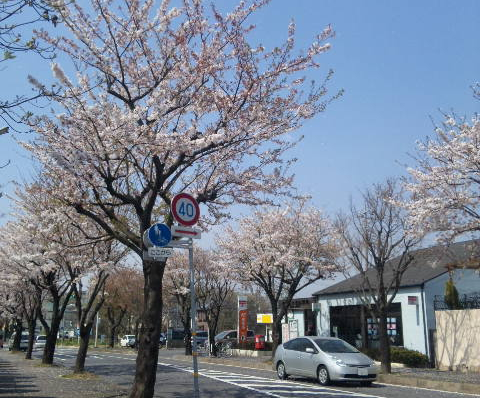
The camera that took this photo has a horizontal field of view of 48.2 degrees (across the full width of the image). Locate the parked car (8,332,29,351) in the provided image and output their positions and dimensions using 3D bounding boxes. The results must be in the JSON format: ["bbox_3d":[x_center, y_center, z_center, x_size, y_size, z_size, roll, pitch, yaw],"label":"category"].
[{"bbox_3d":[-21.114,13.593,51.232,1.680,1.760,4.300,7,-16,-27],"label":"parked car"}]

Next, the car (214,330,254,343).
[{"bbox_3d":[-0.568,11.531,43.502,1.730,1.700,4.500,-12,-19,40],"label":"car"}]

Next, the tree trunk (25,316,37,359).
[{"bbox_3d":[-11.977,7.914,30.701,0.400,2.426,0.400,6,-15,-24],"label":"tree trunk"}]

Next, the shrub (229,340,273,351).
[{"bbox_3d":[0.690,9.987,36.484,1.100,0.680,4.300,6,-15,-24],"label":"shrub"}]

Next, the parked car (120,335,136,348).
[{"bbox_3d":[-13.803,17.725,66.678,1.600,1.560,3.800,8,-16,-28],"label":"parked car"}]

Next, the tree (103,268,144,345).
[{"bbox_3d":[-12.638,11.732,58.231,5.300,8.577,5.300,0,-14,0],"label":"tree"}]

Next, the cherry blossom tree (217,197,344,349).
[{"bbox_3d":[2.289,4.438,29.524,6.600,8.800,6.500,0,-14,0],"label":"cherry blossom tree"}]

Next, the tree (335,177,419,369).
[{"bbox_3d":[5.422,2.853,21.067,3.400,7.617,3.300,0,-14,0],"label":"tree"}]

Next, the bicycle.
[{"bbox_3d":[-1.002,9.753,34.663,0.550,1.040,1.650,7,-16,-24],"label":"bicycle"}]

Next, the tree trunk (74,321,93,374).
[{"bbox_3d":[-6.392,6.005,21.787,0.580,2.000,0.520,7,-16,-24],"label":"tree trunk"}]

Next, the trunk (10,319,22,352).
[{"bbox_3d":[-19.990,12.265,47.944,0.850,2.800,0.800,7,-16,-24],"label":"trunk"}]

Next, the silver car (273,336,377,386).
[{"bbox_3d":[2.817,5.491,18.312,1.725,1.490,4.445,7,-16,-24],"label":"silver car"}]

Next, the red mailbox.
[{"bbox_3d":[1.264,9.515,34.728,0.520,1.340,0.480,6,-15,-24],"label":"red mailbox"}]

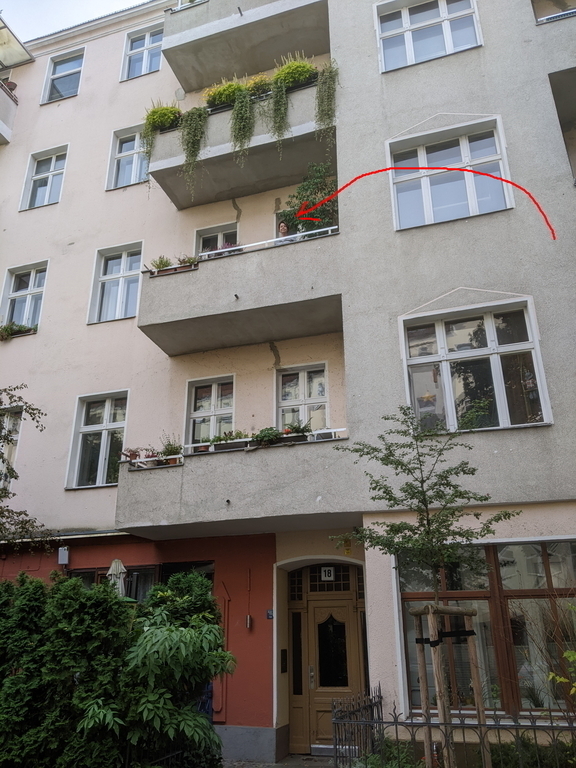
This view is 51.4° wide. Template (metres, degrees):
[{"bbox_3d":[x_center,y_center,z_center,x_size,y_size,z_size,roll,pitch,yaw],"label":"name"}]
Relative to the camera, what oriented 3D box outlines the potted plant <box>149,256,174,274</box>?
[{"bbox_3d":[-2.349,-2.175,11.149,0.500,0.380,0.280,-7,-23,16],"label":"potted plant"}]

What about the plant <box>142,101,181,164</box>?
[{"bbox_3d":[-2.514,-5.027,12.022,0.743,1.326,0.400,-7,-23,17],"label":"plant"}]

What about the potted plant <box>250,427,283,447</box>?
[{"bbox_3d":[-0.333,0.825,9.255,0.500,0.360,0.340,-7,-23,16],"label":"potted plant"}]

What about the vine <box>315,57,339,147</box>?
[{"bbox_3d":[0.691,-5.069,10.808,0.382,1.951,0.250,-7,-23,17],"label":"vine"}]

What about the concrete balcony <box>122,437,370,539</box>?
[{"bbox_3d":[-0.667,1.744,9.587,3.880,1.120,1.280,-7,-23,16],"label":"concrete balcony"}]

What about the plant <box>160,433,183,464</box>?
[{"bbox_3d":[-1.845,1.023,9.493,0.291,0.480,0.280,0,-22,0],"label":"plant"}]

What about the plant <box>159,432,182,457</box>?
[{"bbox_3d":[-1.892,1.075,9.701,0.400,0.520,0.350,-7,-23,16],"label":"plant"}]

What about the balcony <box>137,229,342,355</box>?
[{"bbox_3d":[-0.723,-1.589,10.933,3.750,1.220,1.280,-7,-23,16],"label":"balcony"}]

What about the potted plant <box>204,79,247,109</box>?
[{"bbox_3d":[-1.306,-5.844,12.237,0.920,0.620,0.420,-7,-23,16],"label":"potted plant"}]

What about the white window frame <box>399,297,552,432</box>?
[{"bbox_3d":[2.569,-0.211,8.388,1.868,1.858,0.220,-7,-23,17],"label":"white window frame"}]

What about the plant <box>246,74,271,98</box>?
[{"bbox_3d":[-0.553,-5.803,11.647,0.484,0.401,0.300,-7,-23,17],"label":"plant"}]

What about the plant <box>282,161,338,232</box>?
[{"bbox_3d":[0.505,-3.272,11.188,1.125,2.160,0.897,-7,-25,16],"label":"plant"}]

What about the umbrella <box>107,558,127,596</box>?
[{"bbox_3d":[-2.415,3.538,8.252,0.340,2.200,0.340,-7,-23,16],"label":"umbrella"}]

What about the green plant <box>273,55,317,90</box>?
[{"bbox_3d":[0.145,-6.055,11.834,0.900,0.700,0.450,-7,-23,16],"label":"green plant"}]

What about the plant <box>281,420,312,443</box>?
[{"bbox_3d":[0.126,0.707,8.898,0.454,0.275,0.250,-7,-23,17],"label":"plant"}]

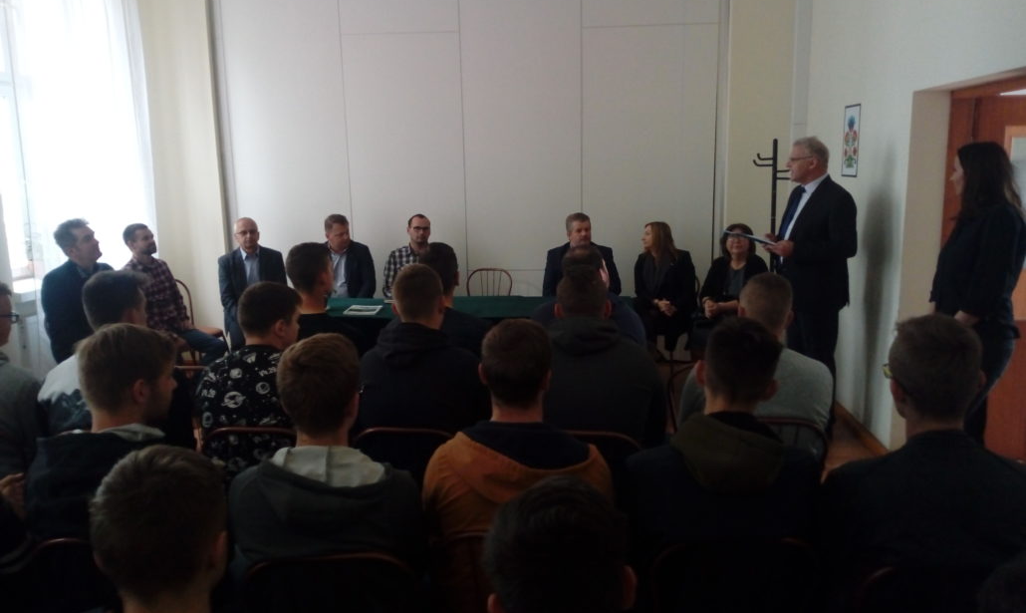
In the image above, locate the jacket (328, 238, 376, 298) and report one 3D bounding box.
[{"bbox_3d":[-1.156,-0.106,5.412,0.500,0.650,0.400,-1,10,-1],"label":"jacket"}]

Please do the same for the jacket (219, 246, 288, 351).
[{"bbox_3d":[-1.901,-0.104,5.968,0.520,0.680,0.400,-2,10,-8],"label":"jacket"}]

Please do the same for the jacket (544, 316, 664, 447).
[{"bbox_3d":[0.244,0.394,2.603,0.500,0.680,0.360,0,10,4],"label":"jacket"}]

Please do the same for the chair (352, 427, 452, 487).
[{"bbox_3d":[-0.338,0.760,2.870,0.410,0.860,0.500,0,10,4],"label":"chair"}]

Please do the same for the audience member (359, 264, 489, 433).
[{"bbox_3d":[-0.276,0.476,2.882,0.480,1.280,0.760,0,10,6],"label":"audience member"}]

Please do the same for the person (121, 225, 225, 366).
[{"bbox_3d":[-2.219,0.126,5.268,0.800,1.325,0.520,6,12,33],"label":"person"}]

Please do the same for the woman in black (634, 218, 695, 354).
[{"bbox_3d":[1.066,0.041,5.659,0.480,1.240,0.720,3,11,21],"label":"woman in black"}]

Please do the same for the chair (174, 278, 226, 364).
[{"bbox_3d":[-2.323,0.225,5.613,0.480,0.870,0.420,8,14,41],"label":"chair"}]

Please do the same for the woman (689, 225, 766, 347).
[{"bbox_3d":[1.510,0.056,5.559,0.560,1.230,0.720,2,11,19],"label":"woman"}]

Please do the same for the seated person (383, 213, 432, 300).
[{"bbox_3d":[-0.606,0.049,5.256,0.500,1.280,0.780,-1,10,-1],"label":"seated person"}]

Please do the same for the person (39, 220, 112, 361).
[{"bbox_3d":[-2.358,0.198,4.700,0.800,1.390,0.540,6,12,33],"label":"person"}]

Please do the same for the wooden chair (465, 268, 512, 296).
[{"bbox_3d":[-0.194,0.168,6.135,0.410,0.865,0.500,0,10,4],"label":"wooden chair"}]

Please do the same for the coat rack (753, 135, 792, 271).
[{"bbox_3d":[1.812,-0.294,5.620,0.420,1.730,0.420,0,10,4],"label":"coat rack"}]

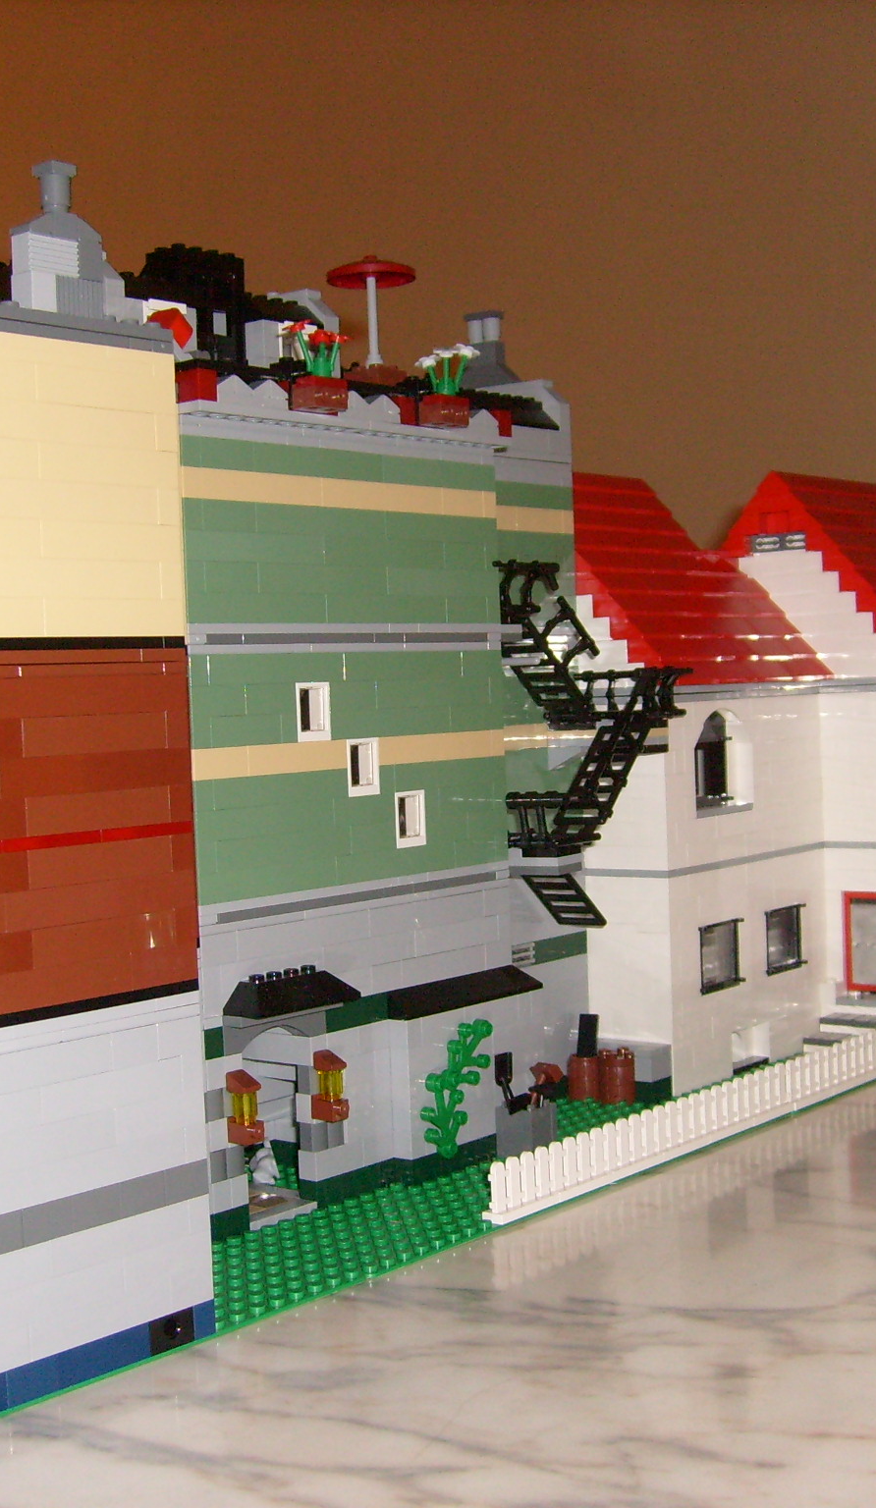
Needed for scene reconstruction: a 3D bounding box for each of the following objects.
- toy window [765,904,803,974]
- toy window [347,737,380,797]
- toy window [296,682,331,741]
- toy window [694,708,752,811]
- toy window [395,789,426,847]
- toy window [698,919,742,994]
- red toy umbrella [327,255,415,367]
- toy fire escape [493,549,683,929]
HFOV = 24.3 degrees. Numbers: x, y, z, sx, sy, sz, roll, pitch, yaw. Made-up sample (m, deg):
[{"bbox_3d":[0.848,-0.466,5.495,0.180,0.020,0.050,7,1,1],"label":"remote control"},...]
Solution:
[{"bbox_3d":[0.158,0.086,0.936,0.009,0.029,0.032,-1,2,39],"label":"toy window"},{"bbox_3d":[-0.029,0.005,0.711,0.008,0.019,0.016,-1,2,39],"label":"toy window"},{"bbox_3d":[-0.045,-0.014,0.692,0.008,0.019,0.016,-1,2,39],"label":"toy window"},{"bbox_3d":[0.121,0.003,0.899,0.013,0.045,0.046,-1,2,39],"label":"toy window"},{"bbox_3d":[-0.013,0.023,0.731,0.008,0.019,0.016,-1,2,39],"label":"toy window"},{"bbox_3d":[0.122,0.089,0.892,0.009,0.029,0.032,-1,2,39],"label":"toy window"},{"bbox_3d":[-0.024,-0.161,0.740,0.032,0.041,0.032,-3,2,0],"label":"red toy umbrella"},{"bbox_3d":[0.052,-0.005,0.814,0.052,0.143,0.092,-1,2,39],"label":"toy fire escape"}]

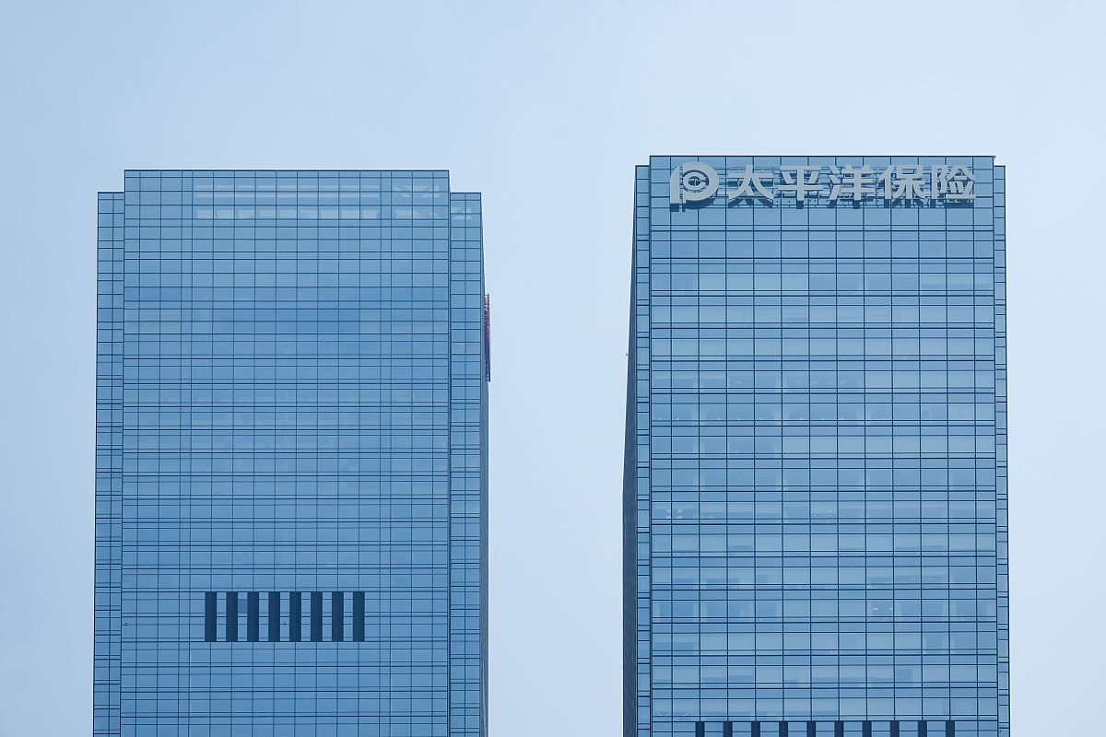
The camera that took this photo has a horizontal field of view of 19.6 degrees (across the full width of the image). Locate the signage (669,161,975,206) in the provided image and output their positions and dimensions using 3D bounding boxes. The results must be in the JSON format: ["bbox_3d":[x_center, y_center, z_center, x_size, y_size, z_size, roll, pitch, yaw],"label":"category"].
[{"bbox_3d":[34.385,-23.588,406.800,38.962,5.516,0.700,0,-4,-2],"label":"signage"}]

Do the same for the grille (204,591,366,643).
[{"bbox_3d":[-44.668,41.516,533.000,26.755,8.457,0.500,0,-4,-2],"label":"grille"}]

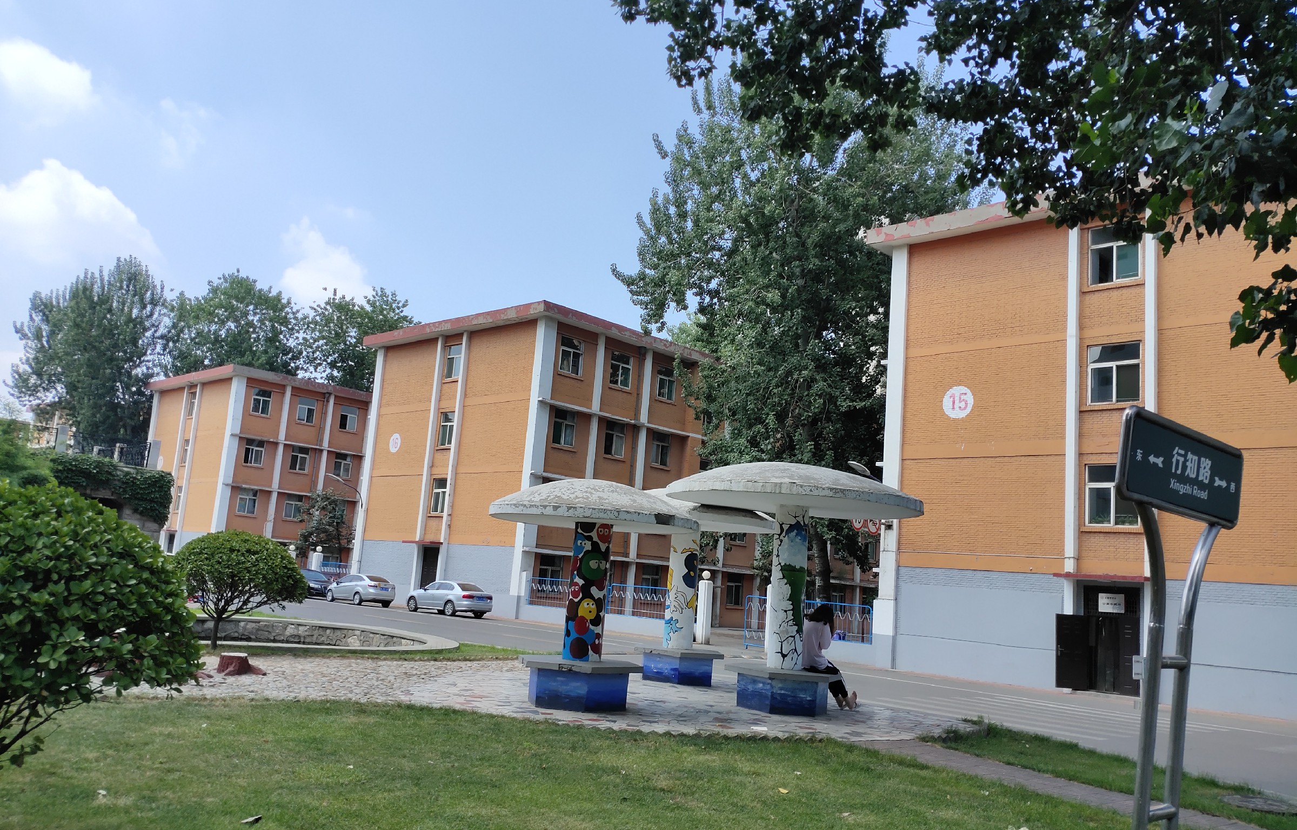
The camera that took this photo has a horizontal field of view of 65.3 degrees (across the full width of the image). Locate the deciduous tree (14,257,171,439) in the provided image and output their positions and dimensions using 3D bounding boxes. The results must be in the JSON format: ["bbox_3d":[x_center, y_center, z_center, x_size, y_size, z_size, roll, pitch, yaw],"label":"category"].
[{"bbox_3d":[-45.842,-0.655,82.100,11.800,25.220,11.300,10,-11,-29],"label":"deciduous tree"}]

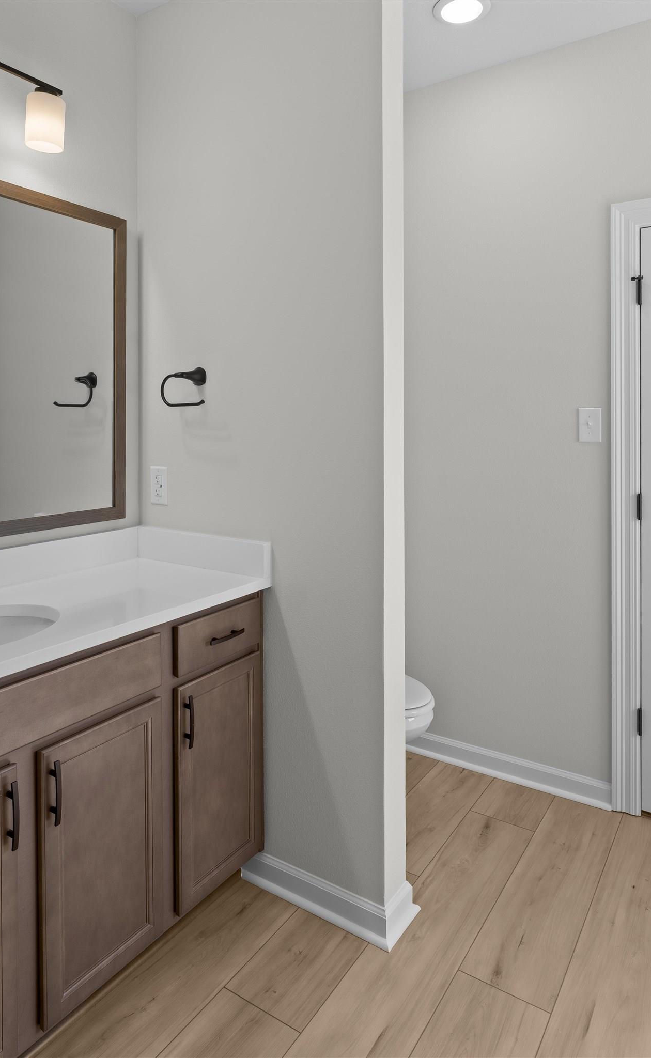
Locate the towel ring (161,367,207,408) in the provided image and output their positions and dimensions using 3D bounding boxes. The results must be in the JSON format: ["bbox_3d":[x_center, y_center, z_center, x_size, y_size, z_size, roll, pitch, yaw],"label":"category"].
[{"bbox_3d":[-0.428,-0.449,1.958,0.190,0.120,0.085,5,8,33],"label":"towel ring"}]

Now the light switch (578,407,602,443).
[{"bbox_3d":[0.955,-0.373,2.229,0.079,0.123,0.018,5,8,33],"label":"light switch"}]

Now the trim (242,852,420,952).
[{"bbox_3d":[0.009,1.008,1.790,0.490,0.087,0.174,5,8,33],"label":"trim"}]

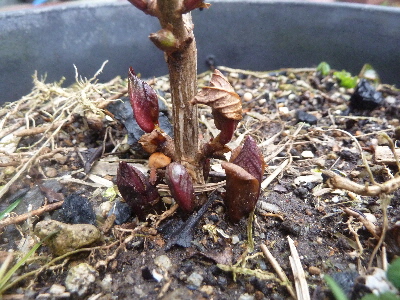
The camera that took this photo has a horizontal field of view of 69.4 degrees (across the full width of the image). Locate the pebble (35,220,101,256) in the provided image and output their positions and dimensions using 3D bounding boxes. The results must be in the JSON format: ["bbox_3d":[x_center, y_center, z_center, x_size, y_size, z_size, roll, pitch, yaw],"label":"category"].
[{"bbox_3d":[-0.053,0.035,0.115,0.025,0.012,0.013,0,30,0],"label":"pebble"}]

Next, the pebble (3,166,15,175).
[{"bbox_3d":[-0.111,0.012,0.168,0.006,0.004,0.005,0,30,0],"label":"pebble"}]

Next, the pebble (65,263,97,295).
[{"bbox_3d":[-0.045,0.049,0.110,0.013,0.011,0.013,0,30,0],"label":"pebble"}]

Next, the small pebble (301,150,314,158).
[{"bbox_3d":[0.065,0.003,0.175,0.008,0.004,0.006,0,30,0],"label":"small pebble"}]

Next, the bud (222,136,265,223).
[{"bbox_3d":[0.018,0.013,0.122,0.016,0.036,0.014,5,21,-3],"label":"bud"}]

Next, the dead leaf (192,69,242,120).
[{"bbox_3d":[0.008,-0.027,0.138,0.025,0.025,0.016,0,30,0],"label":"dead leaf"}]

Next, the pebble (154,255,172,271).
[{"bbox_3d":[-0.014,0.043,0.109,0.006,0.005,0.006,0,30,0],"label":"pebble"}]

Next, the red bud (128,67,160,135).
[{"bbox_3d":[-0.025,-0.022,0.128,0.012,0.030,0.011,-17,20,10],"label":"red bud"}]

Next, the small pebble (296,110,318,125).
[{"bbox_3d":[0.084,-0.025,0.225,0.016,0.010,0.012,0,30,0],"label":"small pebble"}]

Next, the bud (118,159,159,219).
[{"bbox_3d":[-0.027,0.018,0.125,0.013,0.027,0.012,-23,21,13],"label":"bud"}]

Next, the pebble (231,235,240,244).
[{"bbox_3d":[0.016,0.039,0.126,0.004,0.003,0.004,0,30,0],"label":"pebble"}]

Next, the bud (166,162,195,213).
[{"bbox_3d":[-0.008,0.017,0.129,0.010,0.024,0.009,-18,21,10],"label":"bud"}]

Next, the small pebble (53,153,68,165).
[{"bbox_3d":[-0.085,0.005,0.177,0.008,0.006,0.007,0,30,0],"label":"small pebble"}]

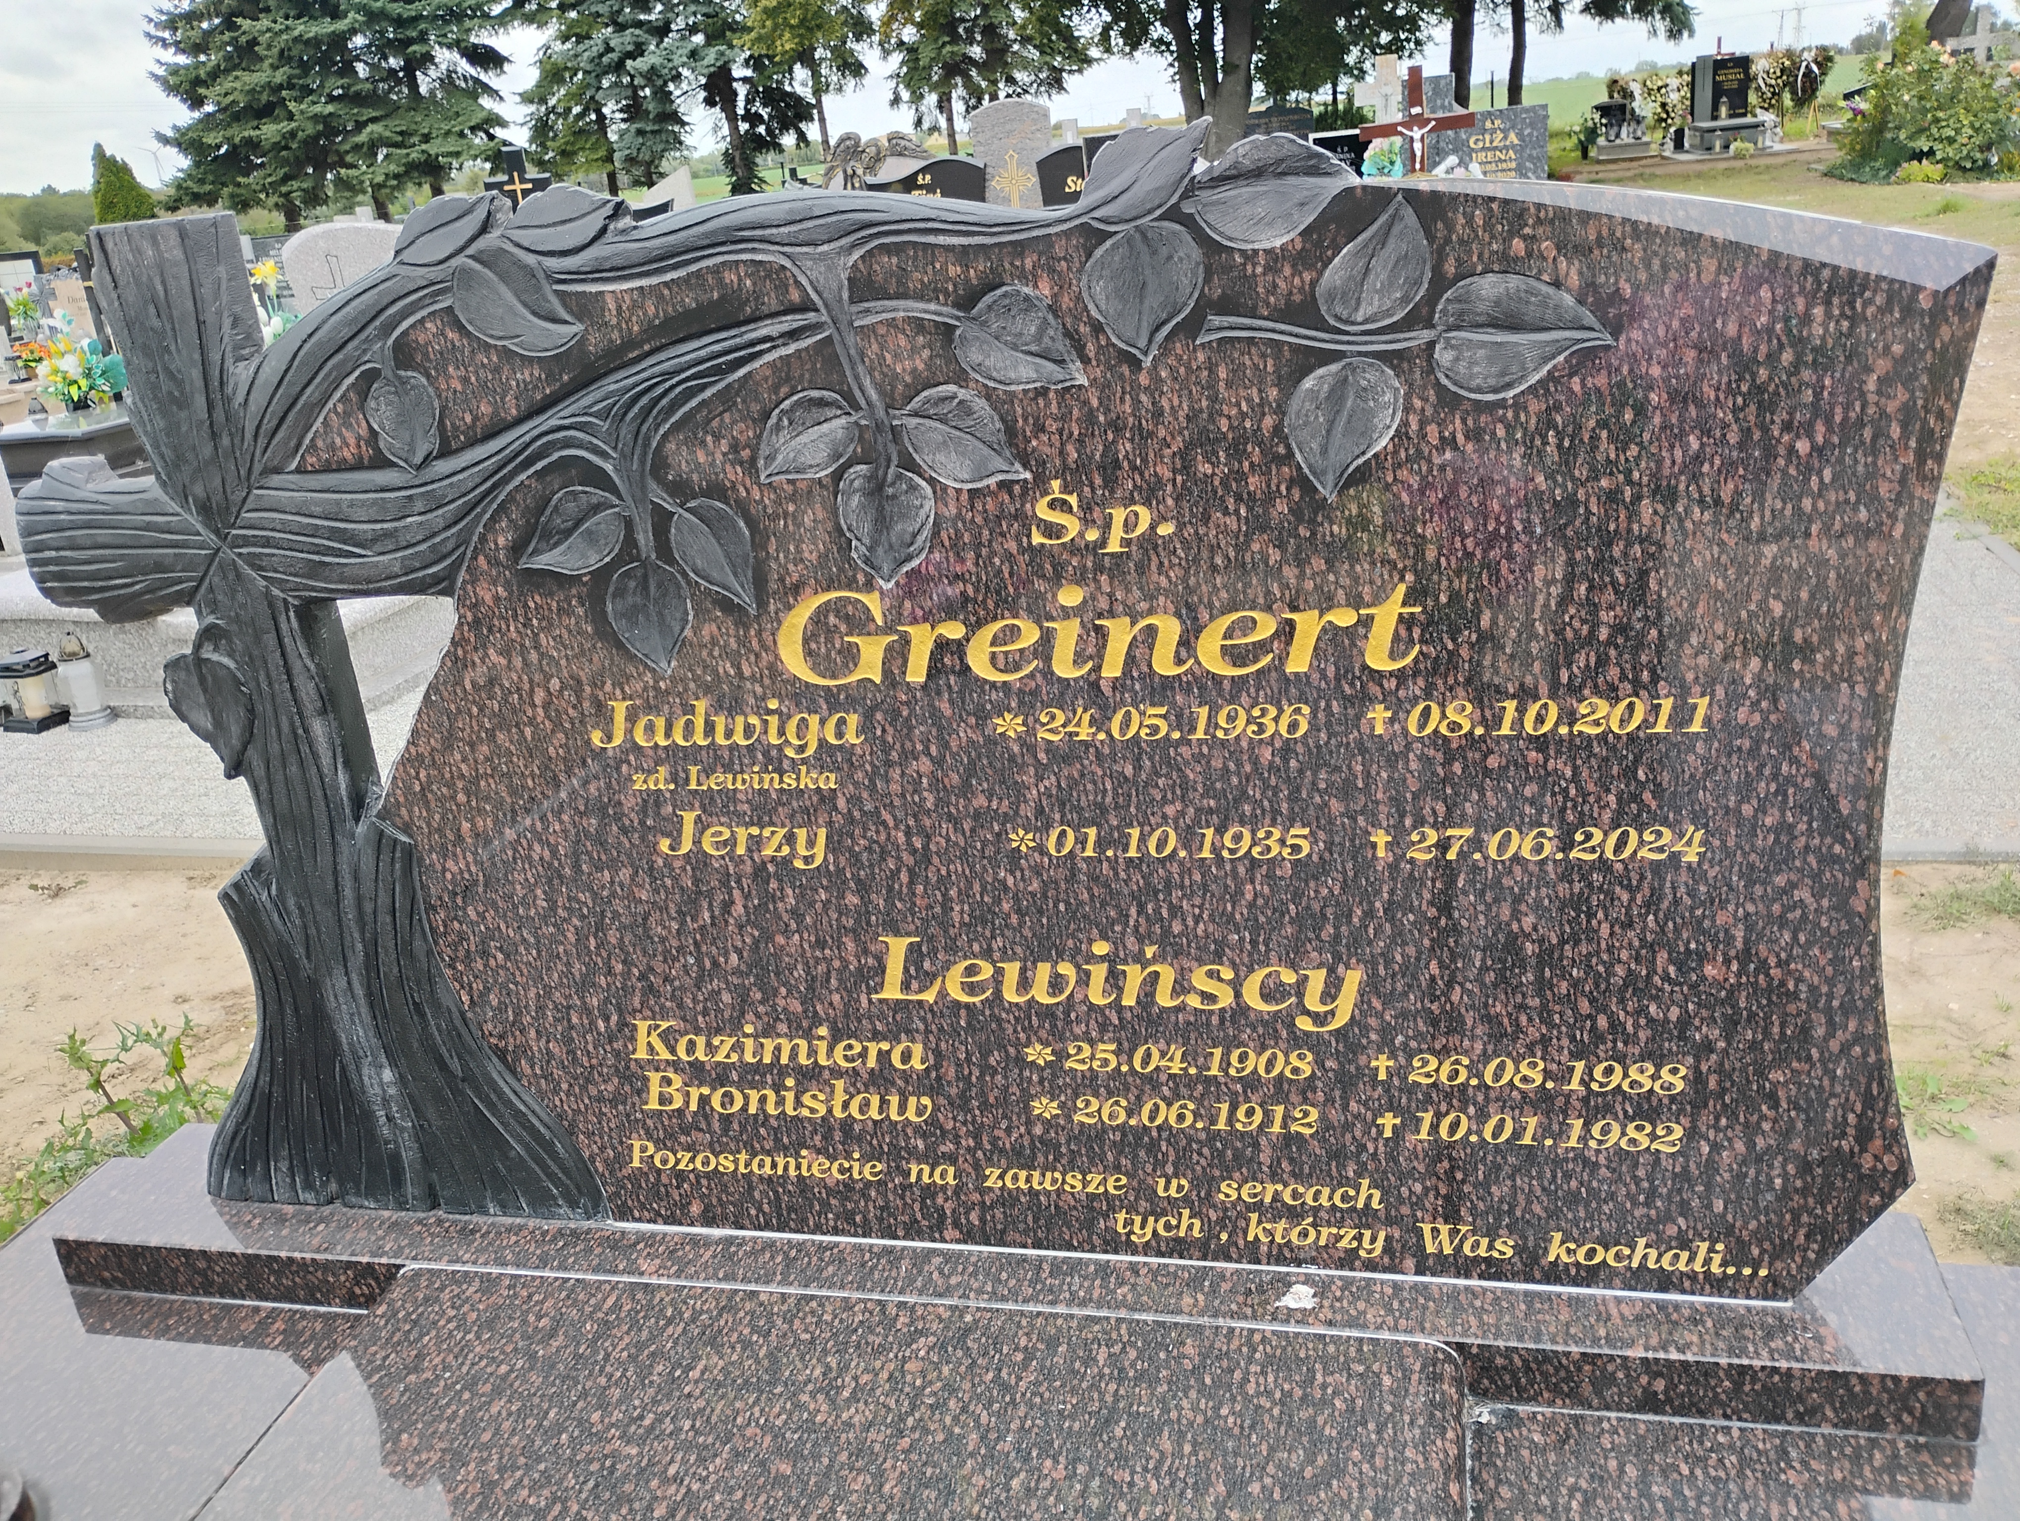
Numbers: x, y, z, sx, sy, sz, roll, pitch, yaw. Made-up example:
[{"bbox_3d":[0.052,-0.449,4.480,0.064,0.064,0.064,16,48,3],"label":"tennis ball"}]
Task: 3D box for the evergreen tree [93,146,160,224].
[{"bbox_3d":[-15.053,-9.032,28.000,1.300,2.900,1.300,-16,23,-23],"label":"evergreen tree"}]

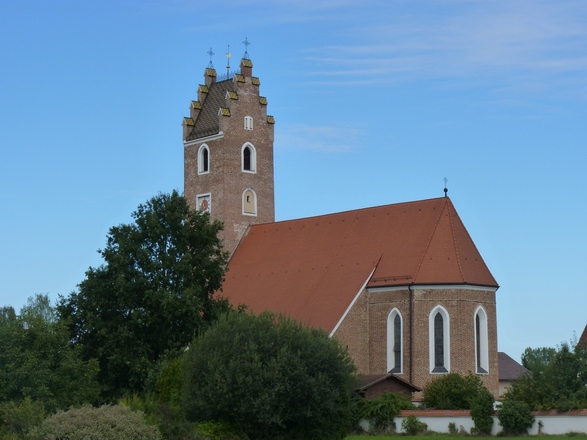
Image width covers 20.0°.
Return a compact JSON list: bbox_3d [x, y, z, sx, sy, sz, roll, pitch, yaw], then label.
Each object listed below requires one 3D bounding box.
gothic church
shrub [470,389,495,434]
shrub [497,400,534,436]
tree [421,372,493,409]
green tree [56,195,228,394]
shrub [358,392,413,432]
[{"bbox_3d":[3.588,0.373,150.099,16.457,35.082,36.483,5,-9,-40],"label":"gothic church"},{"bbox_3d":[13.707,13.889,120.500,1.741,3.336,1.700,-1,-7,6],"label":"shrub"},{"bbox_3d":[16.034,14.318,120.000,2.744,2.564,2.400,-1,-7,8],"label":"shrub"},{"bbox_3d":[12.361,13.726,126.000,5.157,4.323,4.600,-1,-7,6],"label":"tree"},{"bbox_3d":[-11.014,6.645,122.000,12.483,17.623,11.500,0,-7,-5],"label":"green tree"},{"bbox_3d":[6.773,14.037,121.000,4.078,2.949,2.600,-1,-7,3],"label":"shrub"}]

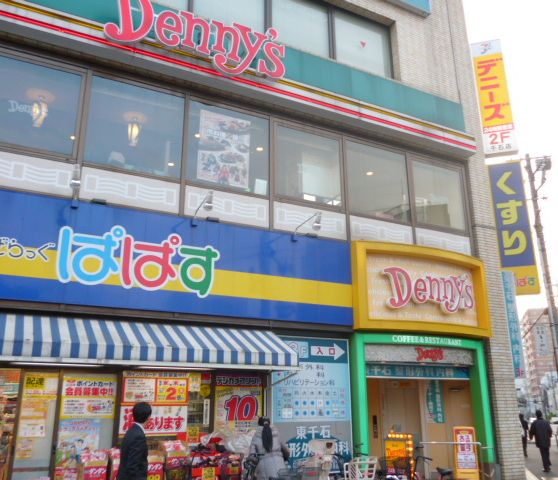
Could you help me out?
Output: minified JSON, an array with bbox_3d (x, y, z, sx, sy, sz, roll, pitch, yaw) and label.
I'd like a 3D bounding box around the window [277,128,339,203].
[{"bbox_3d":[0.664,-1.589,11.303,1.620,1.650,0.100,8,-19,-24],"label":"window"}]

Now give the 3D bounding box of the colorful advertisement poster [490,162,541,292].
[{"bbox_3d":[6.077,-0.305,13.434,0.870,3.580,0.250,-6,-18,17],"label":"colorful advertisement poster"}]

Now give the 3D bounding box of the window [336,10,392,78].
[{"bbox_3d":[2.094,-4.723,12.785,1.700,1.412,0.100,8,-19,-25],"label":"window"}]

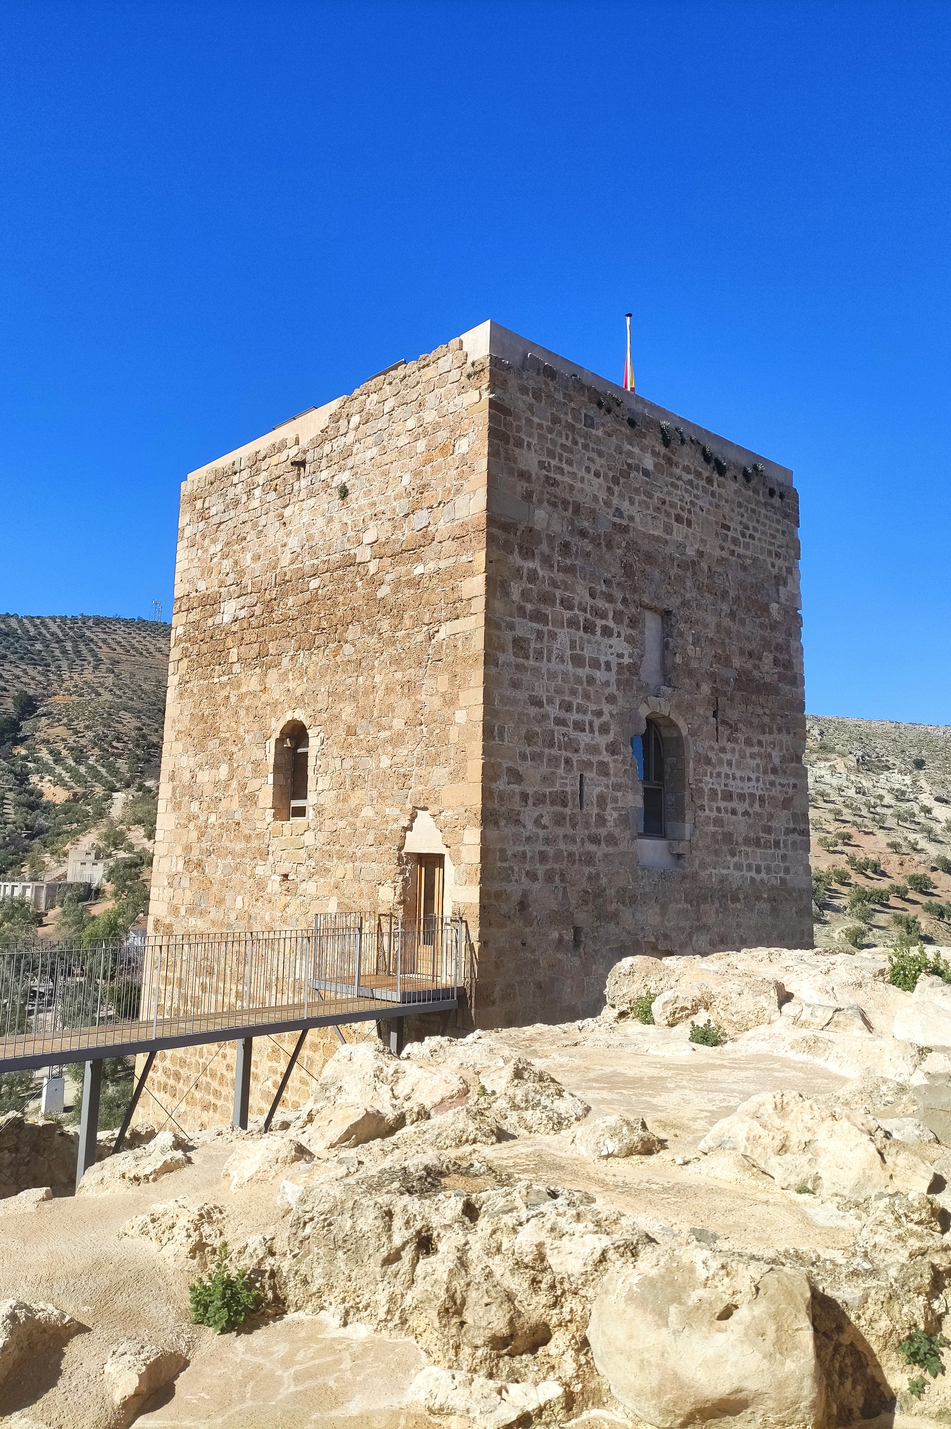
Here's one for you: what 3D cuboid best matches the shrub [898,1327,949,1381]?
[{"bbox_3d":[1.734,2.475,3.995,0.194,0.220,0.180,-3,-10,22],"label":"shrub"}]

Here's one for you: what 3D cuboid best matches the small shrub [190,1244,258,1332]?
[{"bbox_3d":[-1.218,2.775,5.000,0.320,0.362,0.300,3,-10,-12],"label":"small shrub"}]

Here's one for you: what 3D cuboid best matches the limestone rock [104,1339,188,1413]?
[{"bbox_3d":[-1.402,2.814,4.400,0.327,0.212,0.360,2,-10,-5],"label":"limestone rock"}]

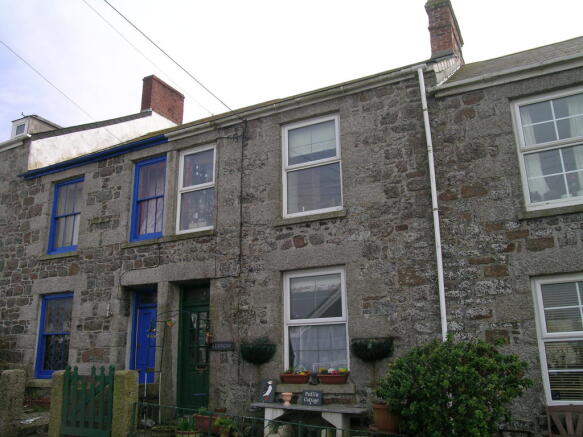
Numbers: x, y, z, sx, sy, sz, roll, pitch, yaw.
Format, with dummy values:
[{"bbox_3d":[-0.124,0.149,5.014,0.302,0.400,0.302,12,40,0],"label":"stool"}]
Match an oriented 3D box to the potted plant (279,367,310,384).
[{"bbox_3d":[0.083,2.432,8.101,0.488,0.247,0.180,-9,-17,27],"label":"potted plant"}]

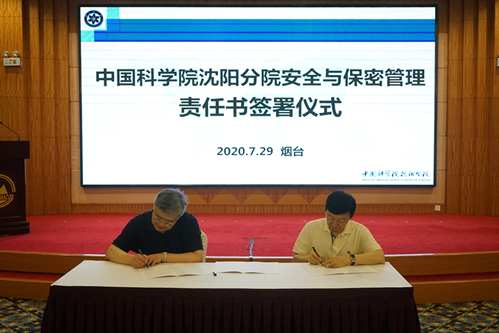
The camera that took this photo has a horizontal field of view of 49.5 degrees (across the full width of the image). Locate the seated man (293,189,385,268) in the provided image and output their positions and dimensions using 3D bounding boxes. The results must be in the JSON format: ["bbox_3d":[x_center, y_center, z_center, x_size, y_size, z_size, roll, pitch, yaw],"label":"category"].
[{"bbox_3d":[0.575,0.766,3.535,0.580,1.220,0.720,1,3,12],"label":"seated man"}]

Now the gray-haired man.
[{"bbox_3d":[-0.610,0.766,3.535,0.610,1.220,0.720,0,3,8],"label":"gray-haired man"}]

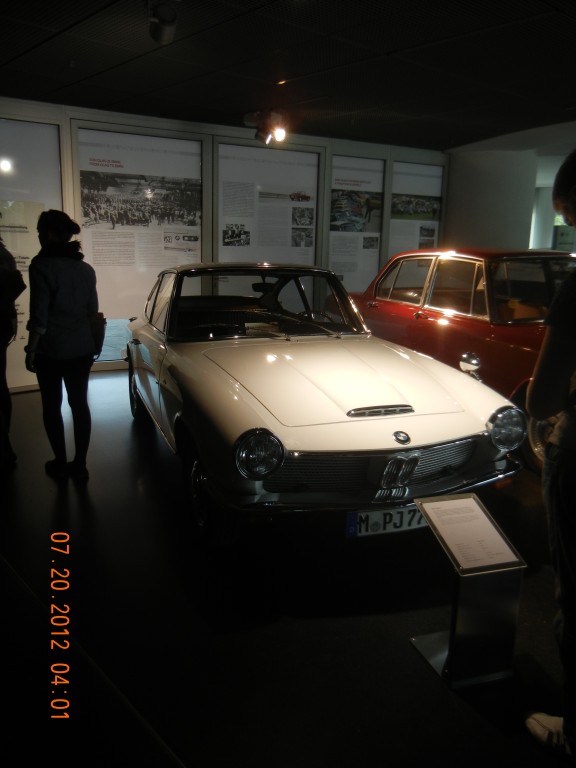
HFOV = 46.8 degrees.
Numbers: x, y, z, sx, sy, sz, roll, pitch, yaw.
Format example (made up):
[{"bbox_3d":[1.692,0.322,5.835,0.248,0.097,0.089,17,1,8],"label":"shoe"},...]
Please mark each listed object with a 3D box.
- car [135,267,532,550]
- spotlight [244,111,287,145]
[{"bbox_3d":[-0.237,-0.165,4.540,1.580,1.280,4.060,-4,14,-21],"label":"car"},{"bbox_3d":[-0.196,-2.235,5.800,0.310,0.270,0.230,-4,14,-21],"label":"spotlight"}]

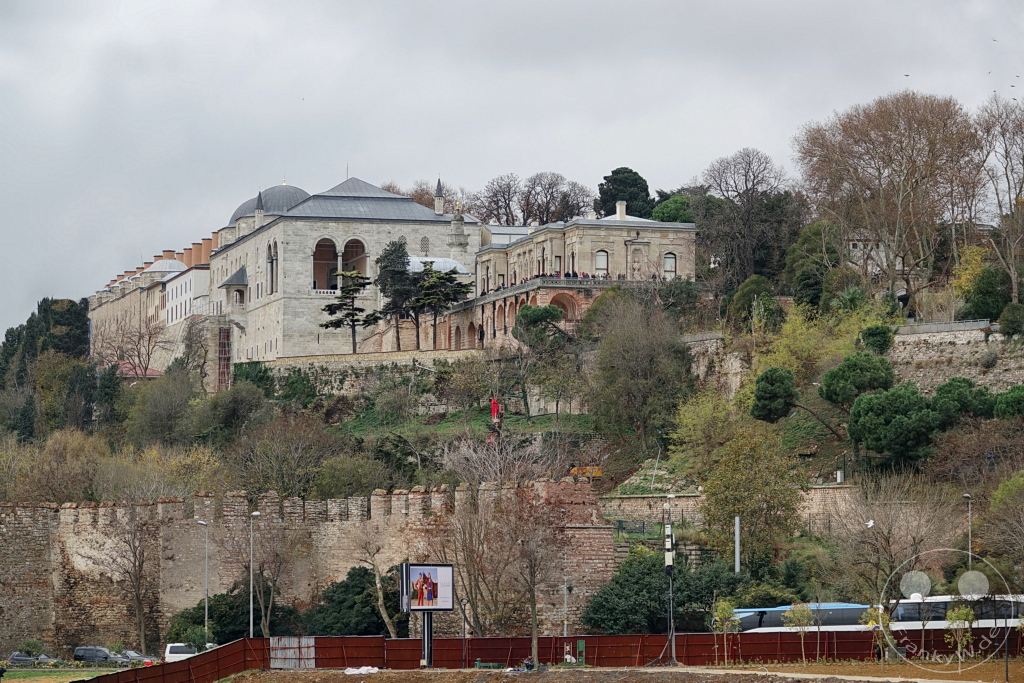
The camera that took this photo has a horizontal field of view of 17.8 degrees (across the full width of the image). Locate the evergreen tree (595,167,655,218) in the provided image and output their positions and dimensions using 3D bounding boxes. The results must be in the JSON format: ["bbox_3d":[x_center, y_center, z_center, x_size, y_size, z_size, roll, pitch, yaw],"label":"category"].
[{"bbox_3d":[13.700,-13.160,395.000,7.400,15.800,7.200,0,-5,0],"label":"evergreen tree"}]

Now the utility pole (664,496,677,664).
[{"bbox_3d":[10.170,15.340,210.000,0.750,10.800,0.700,0,-4,0],"label":"utility pole"}]

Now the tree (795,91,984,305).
[{"bbox_3d":[40.160,-15.320,348.000,20.000,22.600,18.500,0,-5,0],"label":"tree"}]

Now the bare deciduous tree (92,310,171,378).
[{"bbox_3d":[-50.020,1.180,430.000,10.000,10.300,9.200,0,-5,0],"label":"bare deciduous tree"}]

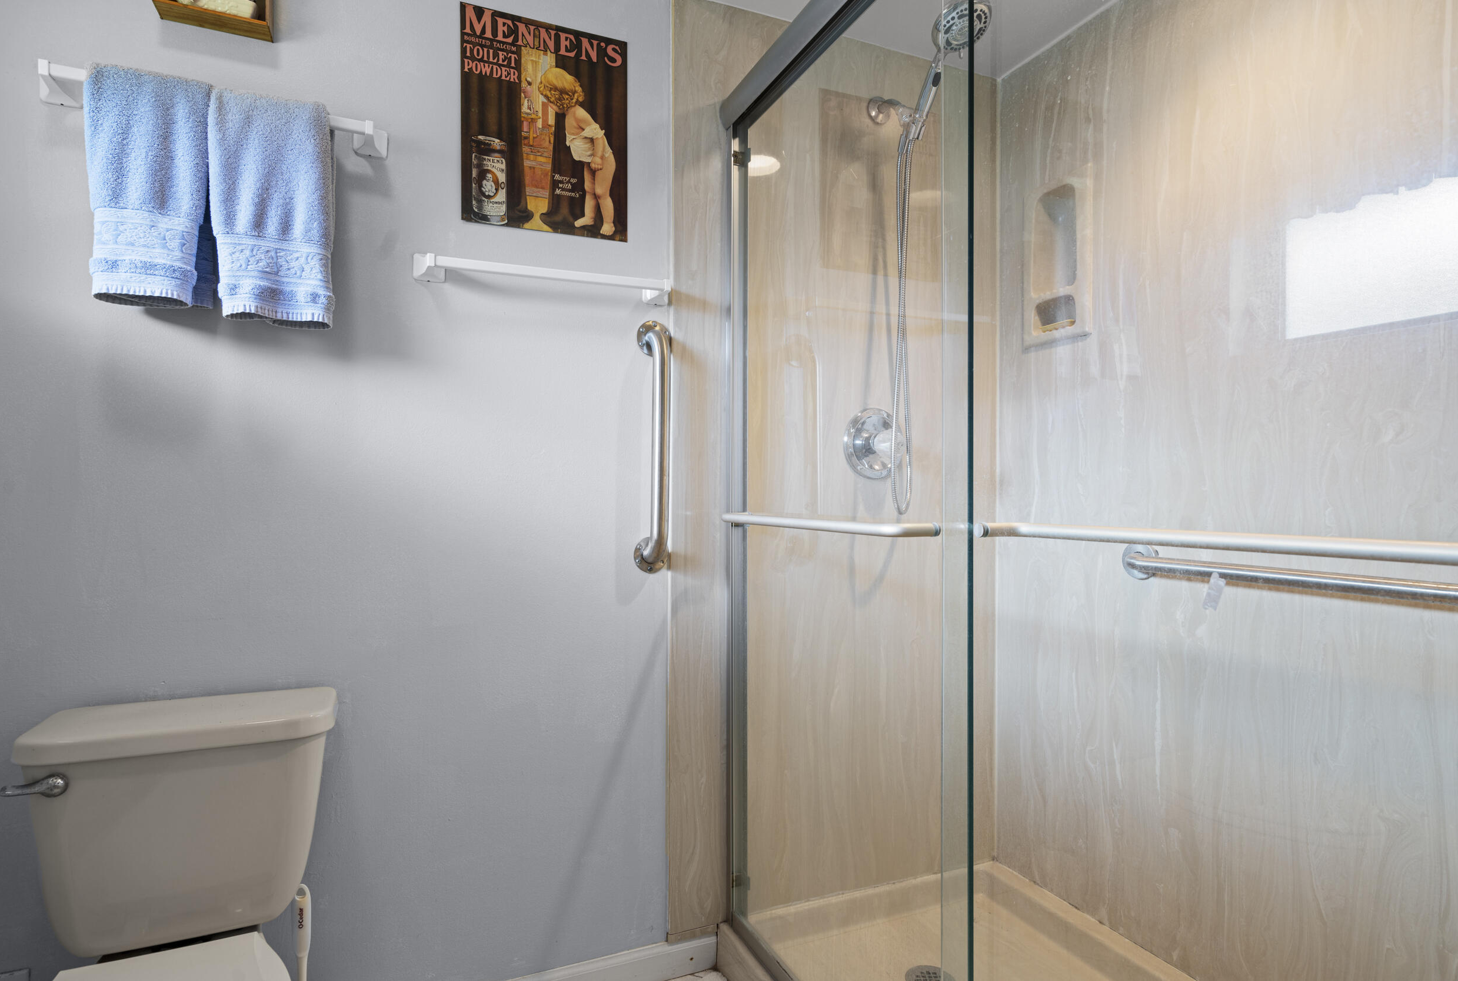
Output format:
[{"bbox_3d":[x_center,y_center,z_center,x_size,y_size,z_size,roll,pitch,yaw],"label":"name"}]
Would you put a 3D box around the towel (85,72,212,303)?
[{"bbox_3d":[-0.911,-0.476,1.165,0.157,0.372,0.085,0,0,-23],"label":"towel"}]

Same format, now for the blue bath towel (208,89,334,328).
[{"bbox_3d":[-0.759,-0.468,1.230,0.175,0.391,0.085,0,0,-23],"label":"blue bath towel"}]

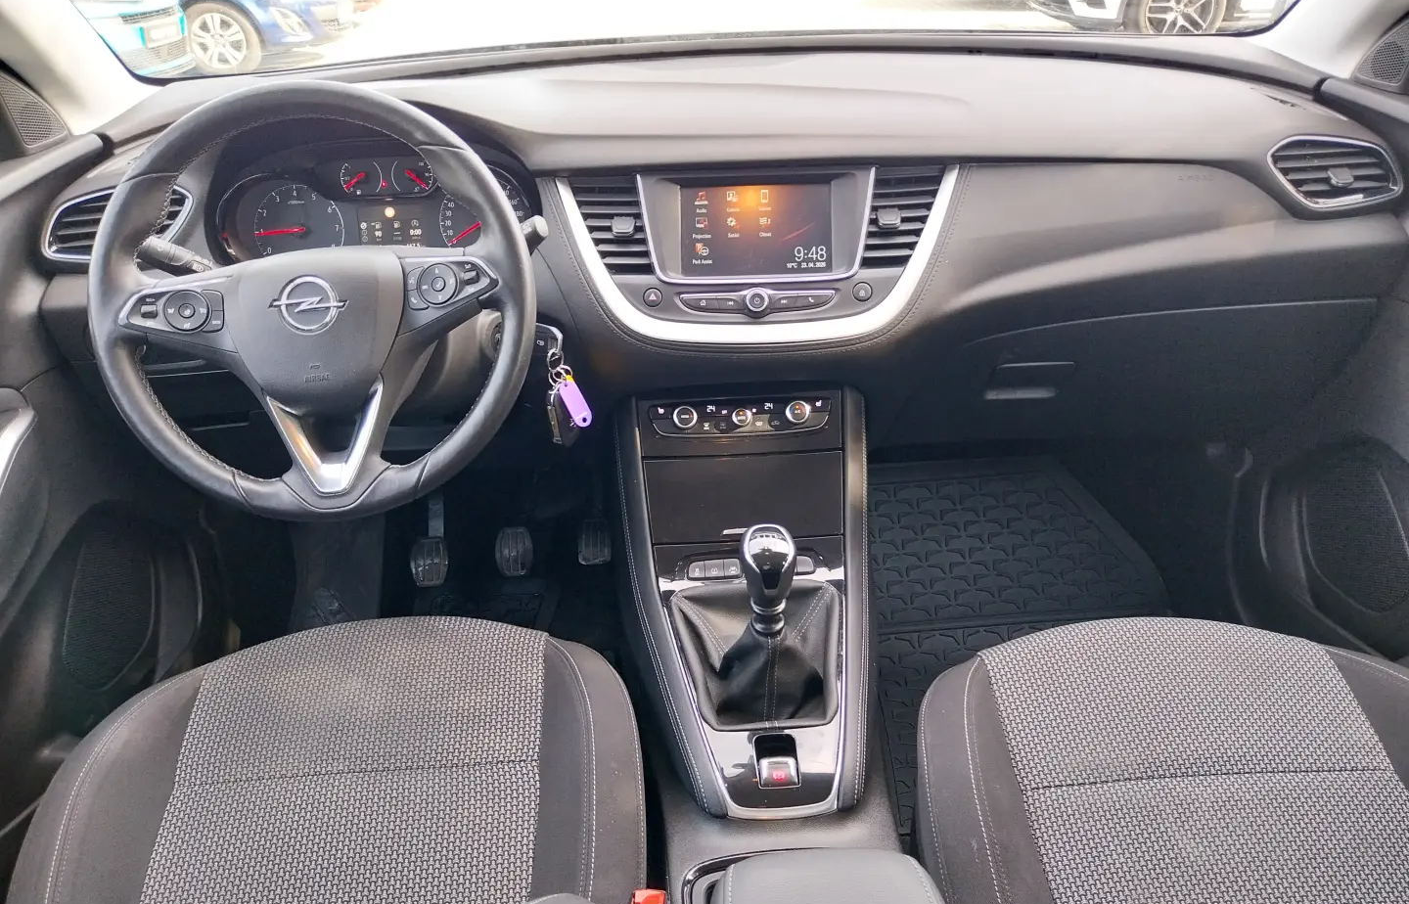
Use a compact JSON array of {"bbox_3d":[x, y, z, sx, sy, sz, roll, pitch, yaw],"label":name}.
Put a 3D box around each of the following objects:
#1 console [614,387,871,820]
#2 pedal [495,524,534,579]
[{"bbox_3d":[0.056,0.133,0.982,0.230,0.250,0.420,-2,28,2],"label":"console"},{"bbox_3d":[-0.270,0.142,1.512,0.055,0.075,0.030,-2,-5,2],"label":"pedal"}]

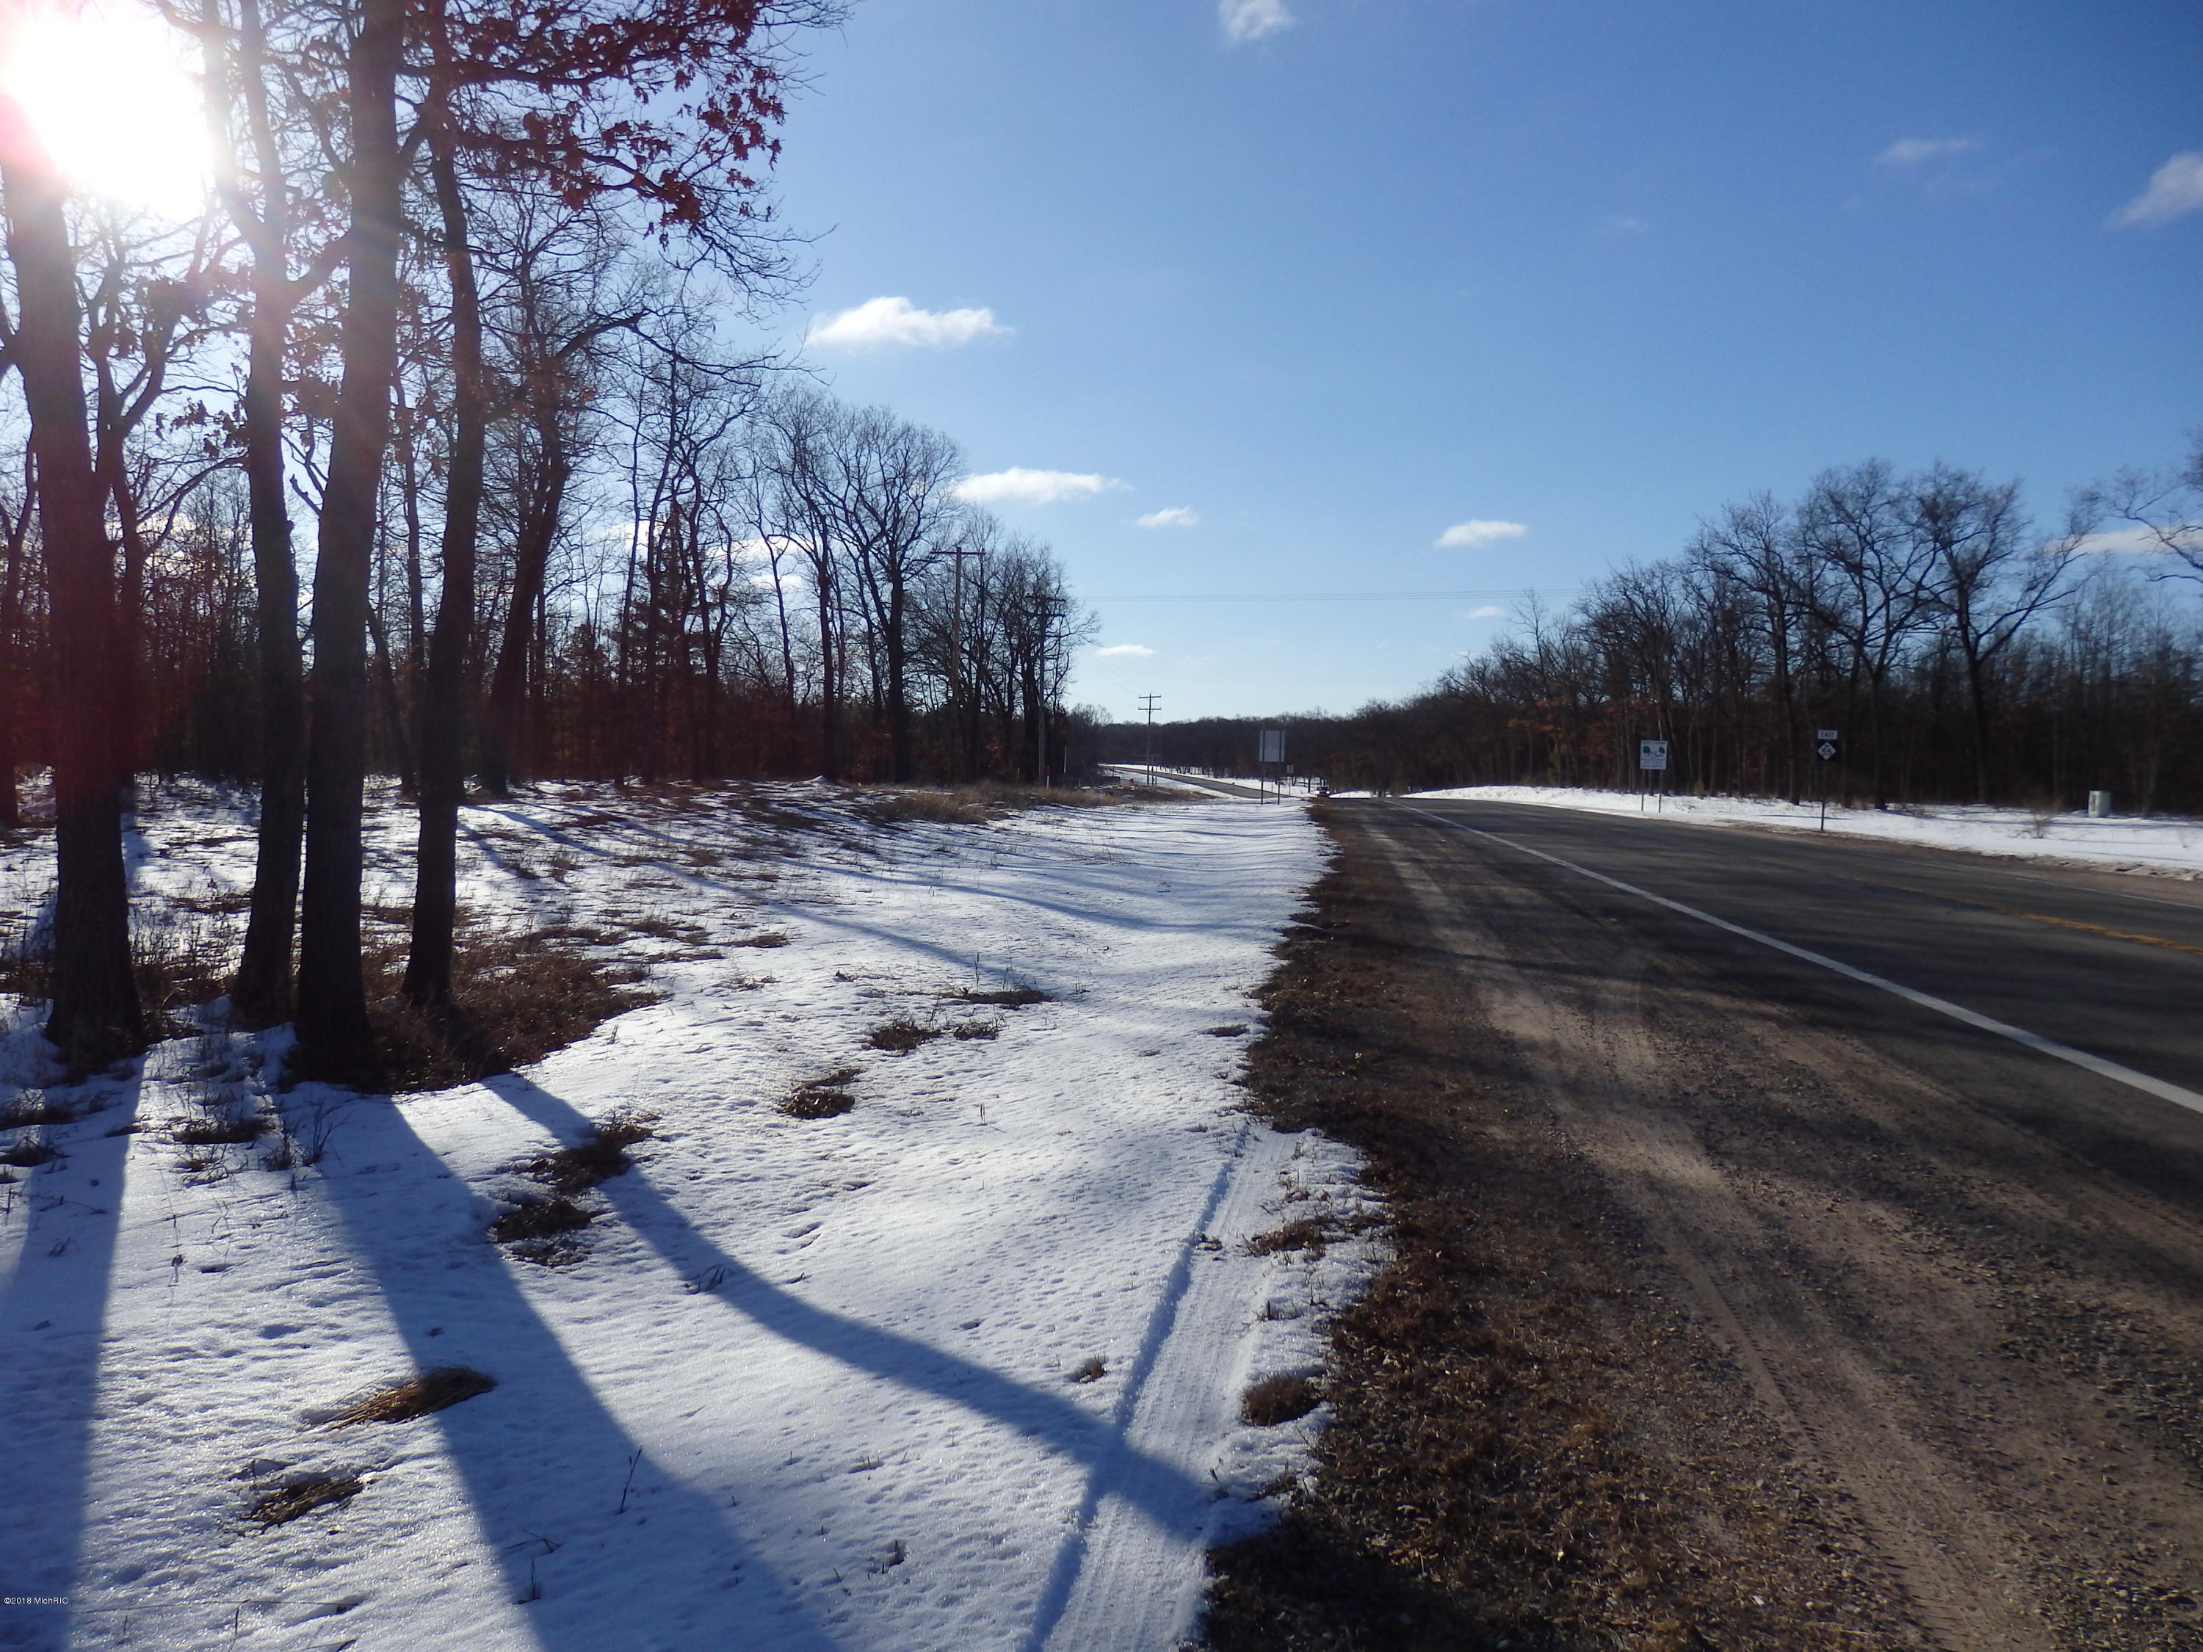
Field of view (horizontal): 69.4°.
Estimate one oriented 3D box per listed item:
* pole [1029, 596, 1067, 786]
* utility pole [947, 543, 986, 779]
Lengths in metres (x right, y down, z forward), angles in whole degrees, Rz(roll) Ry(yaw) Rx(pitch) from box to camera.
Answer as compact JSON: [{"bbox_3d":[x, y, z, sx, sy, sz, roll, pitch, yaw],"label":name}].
[{"bbox_3d":[-3.185,-7.813,92.000,2.300,11.000,0.350,1,2,6],"label":"pole"},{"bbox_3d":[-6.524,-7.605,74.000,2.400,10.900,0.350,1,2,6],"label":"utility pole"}]

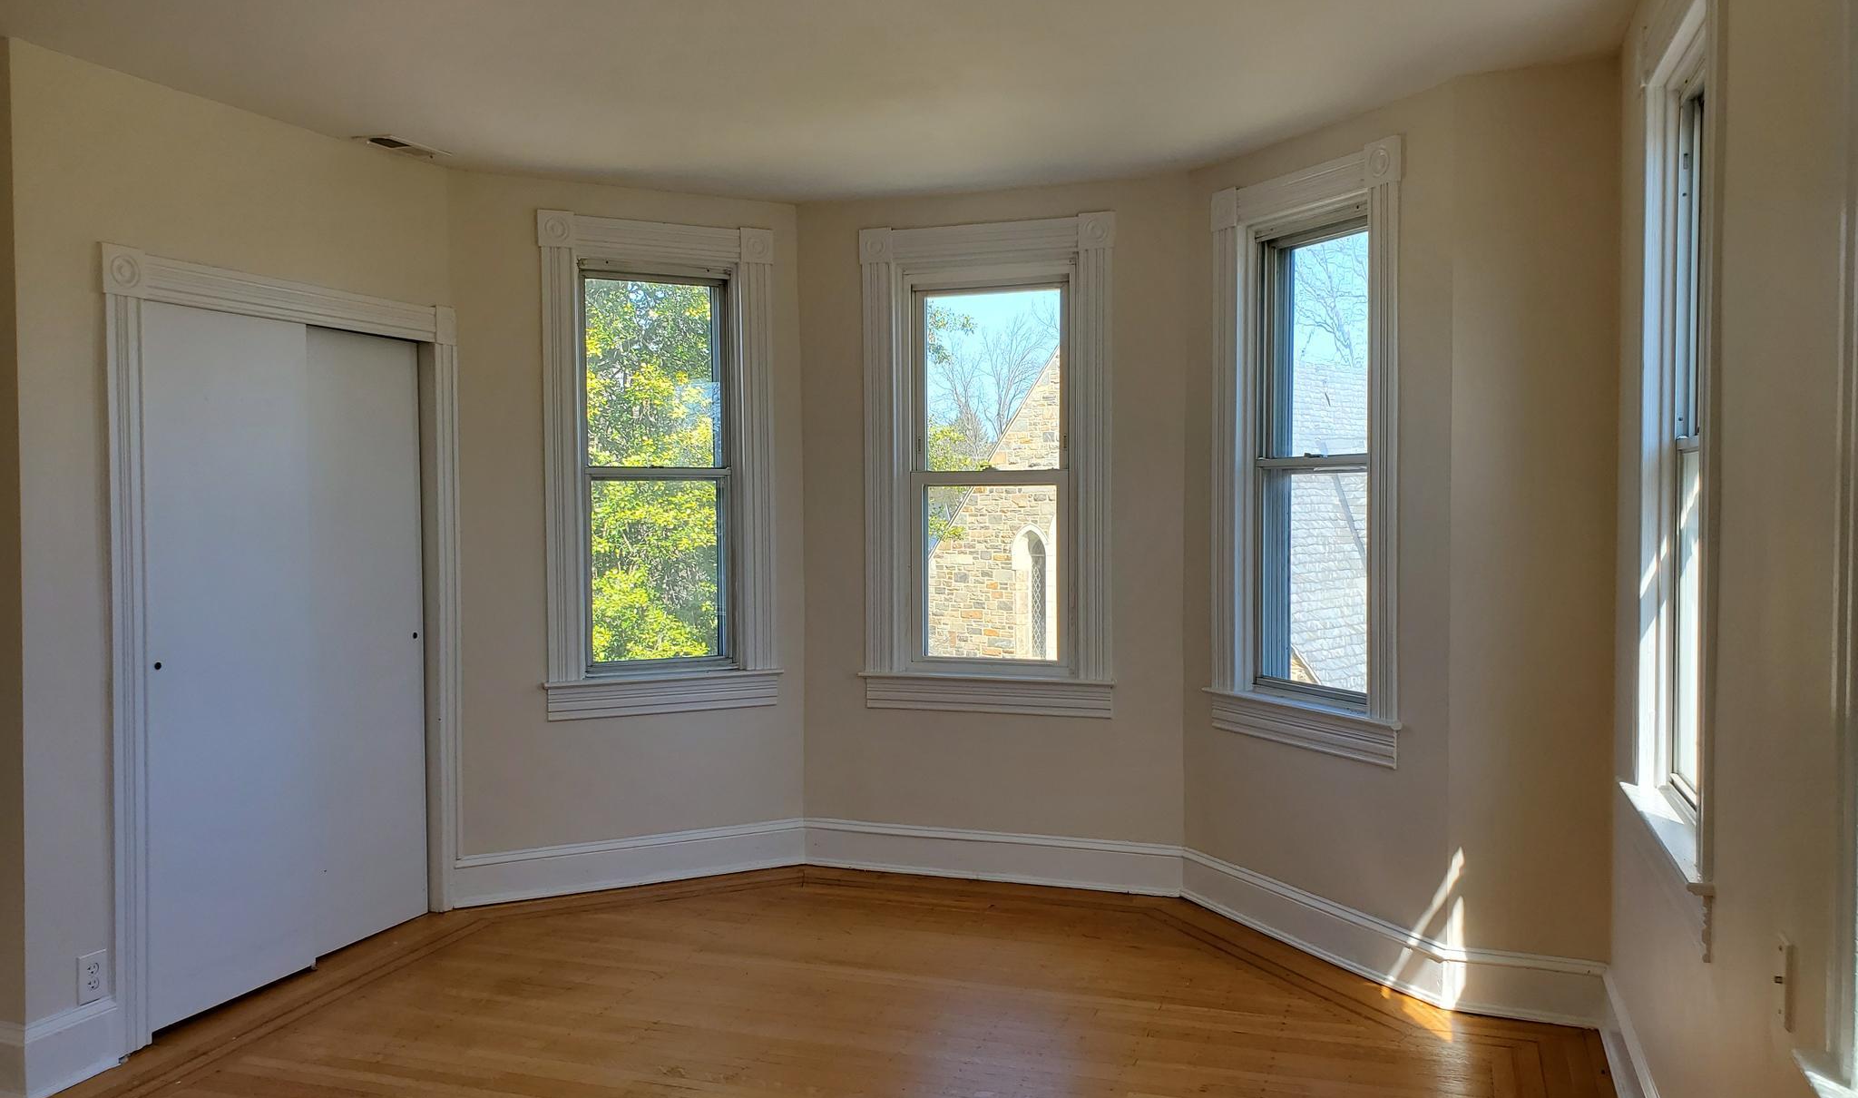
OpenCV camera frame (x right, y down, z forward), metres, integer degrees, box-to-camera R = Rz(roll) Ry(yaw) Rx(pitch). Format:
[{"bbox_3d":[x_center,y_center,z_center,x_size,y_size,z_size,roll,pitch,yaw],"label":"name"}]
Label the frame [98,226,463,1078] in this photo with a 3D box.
[{"bbox_3d":[-1.932,0.242,4.280,0.110,2.116,1.354,0,2,21],"label":"frame"}]

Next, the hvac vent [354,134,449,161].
[{"bbox_3d":[-1.699,-1.289,4.516,0.148,0.020,0.295,0,2,20],"label":"hvac vent"}]

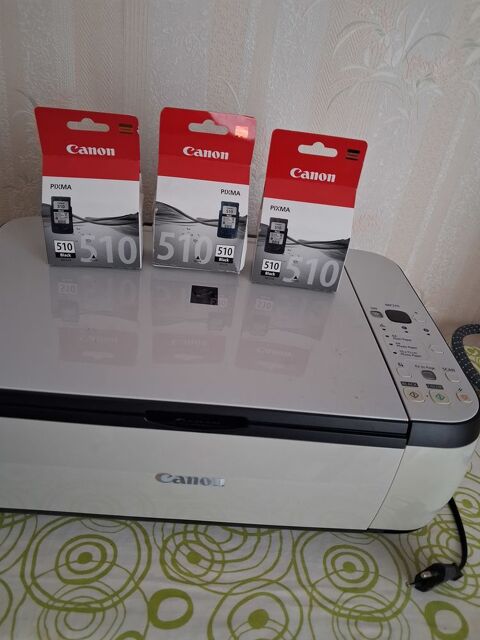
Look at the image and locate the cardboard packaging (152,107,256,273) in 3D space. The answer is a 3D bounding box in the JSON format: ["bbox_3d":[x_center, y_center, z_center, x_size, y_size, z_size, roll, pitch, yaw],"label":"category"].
[{"bbox_3d":[-0.036,-0.122,0.486,0.088,0.144,0.042,3,35,-9],"label":"cardboard packaging"}]

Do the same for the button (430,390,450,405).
[{"bbox_3d":[0.159,0.061,0.396,0.013,0.003,0.015,5,35,-5],"label":"button"}]

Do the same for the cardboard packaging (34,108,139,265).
[{"bbox_3d":[-0.135,-0.119,0.464,0.088,0.139,0.042,1,36,-12],"label":"cardboard packaging"}]

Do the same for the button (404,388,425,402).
[{"bbox_3d":[0.138,0.059,0.394,0.013,0.003,0.014,5,35,-5],"label":"button"}]

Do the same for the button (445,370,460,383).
[{"bbox_3d":[0.179,0.048,0.419,0.010,0.003,0.012,5,35,-5],"label":"button"}]

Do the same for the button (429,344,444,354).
[{"bbox_3d":[0.177,0.026,0.450,0.010,0.003,0.011,5,35,-5],"label":"button"}]

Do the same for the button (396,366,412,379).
[{"bbox_3d":[0.137,0.044,0.415,0.010,0.003,0.012,5,35,-5],"label":"button"}]

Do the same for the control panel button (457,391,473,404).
[{"bbox_3d":[0.180,0.062,0.399,0.010,0.003,0.012,5,35,-5],"label":"control panel button"}]

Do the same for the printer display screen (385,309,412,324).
[{"bbox_3d":[0.155,-0.003,0.487,0.022,0.002,0.018,5,35,-5],"label":"printer display screen"}]

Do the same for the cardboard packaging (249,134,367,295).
[{"bbox_3d":[0.065,-0.103,0.482,0.088,0.144,0.042,6,35,-5],"label":"cardboard packaging"}]

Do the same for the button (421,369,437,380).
[{"bbox_3d":[0.158,0.046,0.417,0.010,0.003,0.012,5,35,-5],"label":"button"}]

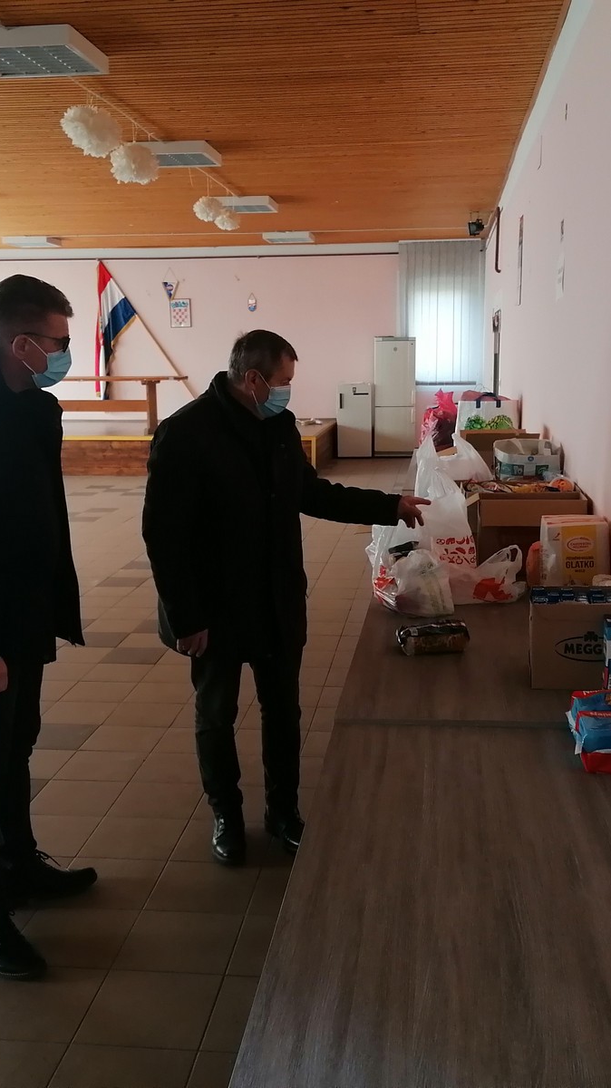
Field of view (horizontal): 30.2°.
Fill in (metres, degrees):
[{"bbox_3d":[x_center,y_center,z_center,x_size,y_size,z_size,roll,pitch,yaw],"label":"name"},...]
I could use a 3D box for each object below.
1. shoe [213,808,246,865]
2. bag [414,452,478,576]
[{"bbox_3d":[-0.247,0.934,3.684,0.105,0.110,0.290,-1,10,-3],"label":"shoe"},{"bbox_3d":[0.522,-0.094,4.165,0.235,0.490,0.190,0,10,7],"label":"bag"}]

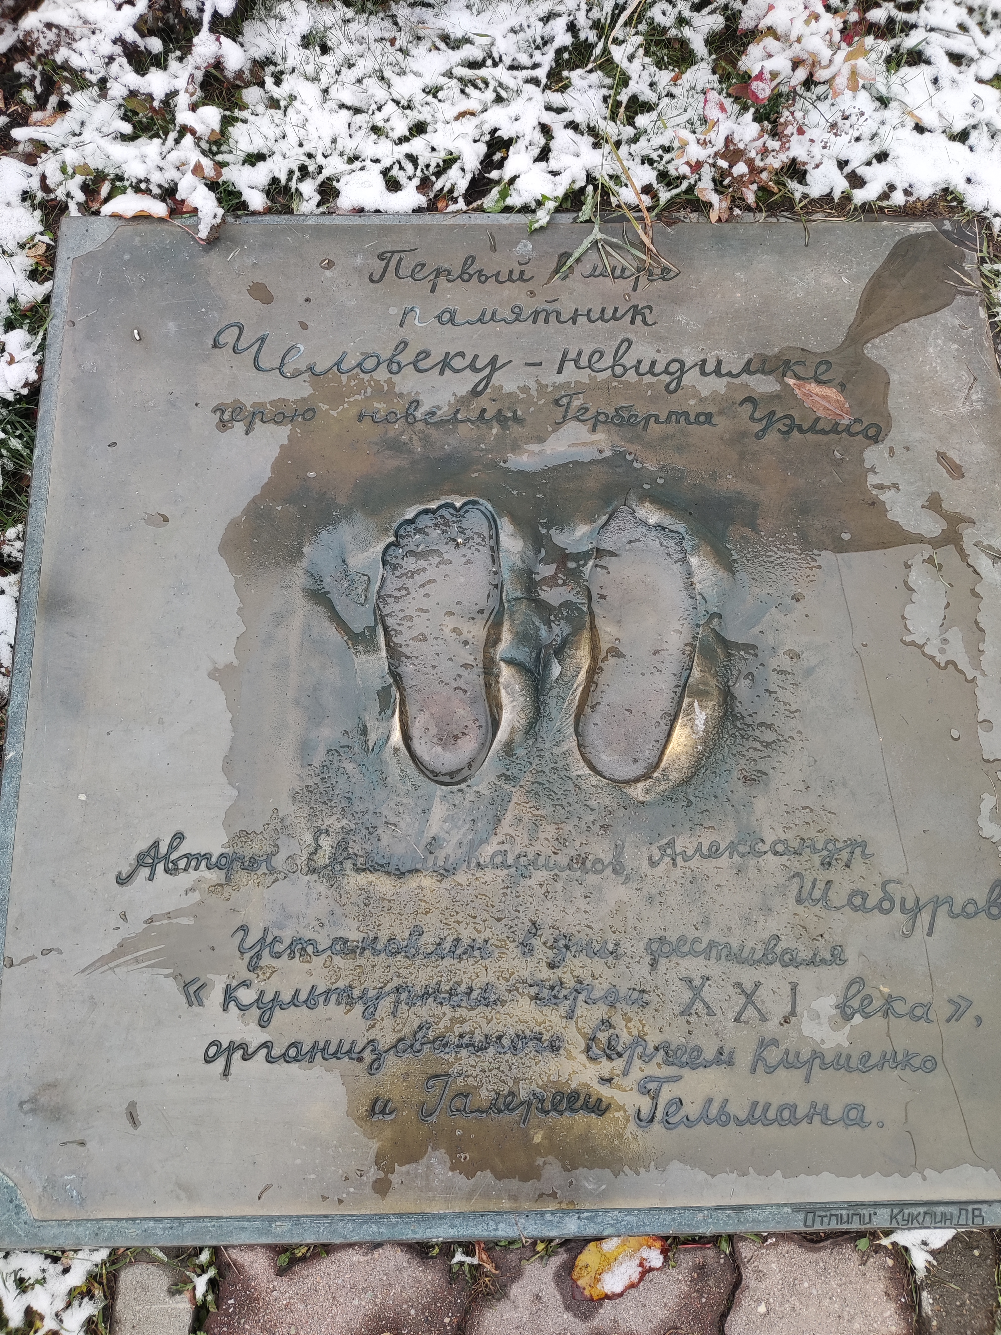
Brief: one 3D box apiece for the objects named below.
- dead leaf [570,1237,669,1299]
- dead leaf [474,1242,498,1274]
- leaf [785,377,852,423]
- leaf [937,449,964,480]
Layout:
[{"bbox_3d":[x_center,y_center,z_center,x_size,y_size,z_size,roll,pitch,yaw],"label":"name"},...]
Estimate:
[{"bbox_3d":[0.103,0.513,0.866,0.083,0.012,0.048,-28,78,-7],"label":"dead leaf"},{"bbox_3d":[-0.013,0.510,0.866,0.009,0.011,0.030,-29,78,-8],"label":"dead leaf"},{"bbox_3d":[0.334,-0.282,1.047,0.084,0.009,0.037,35,78,7],"label":"leaf"},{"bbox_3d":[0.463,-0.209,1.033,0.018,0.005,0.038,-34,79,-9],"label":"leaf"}]

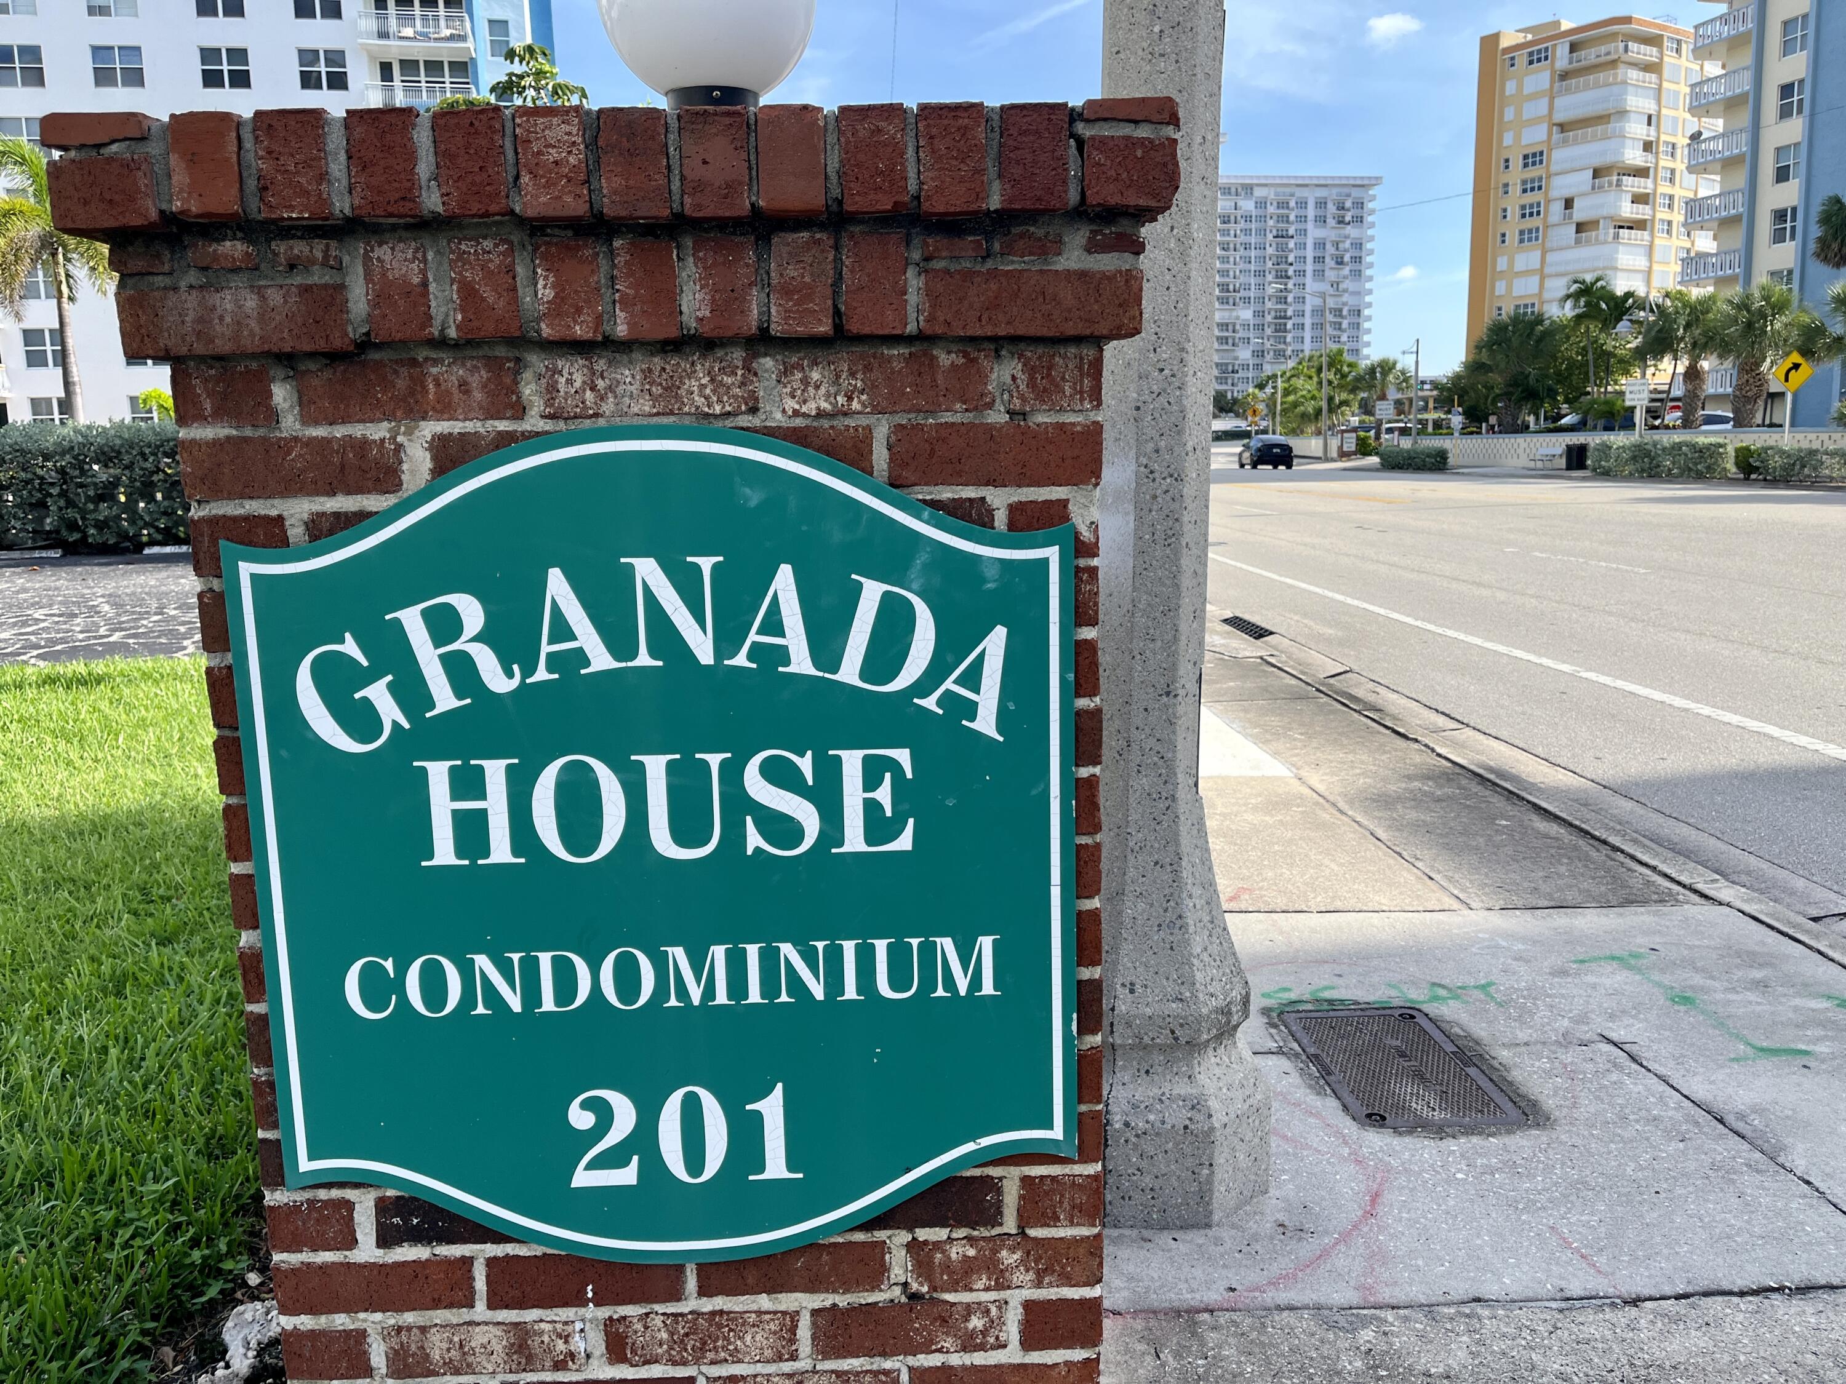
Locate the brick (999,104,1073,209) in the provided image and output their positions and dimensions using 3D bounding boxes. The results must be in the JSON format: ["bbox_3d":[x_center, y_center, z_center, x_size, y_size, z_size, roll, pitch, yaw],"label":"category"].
[{"bbox_3d":[0.095,-0.483,1.310,0.058,0.092,0.200,-2,9,-2],"label":"brick"}]

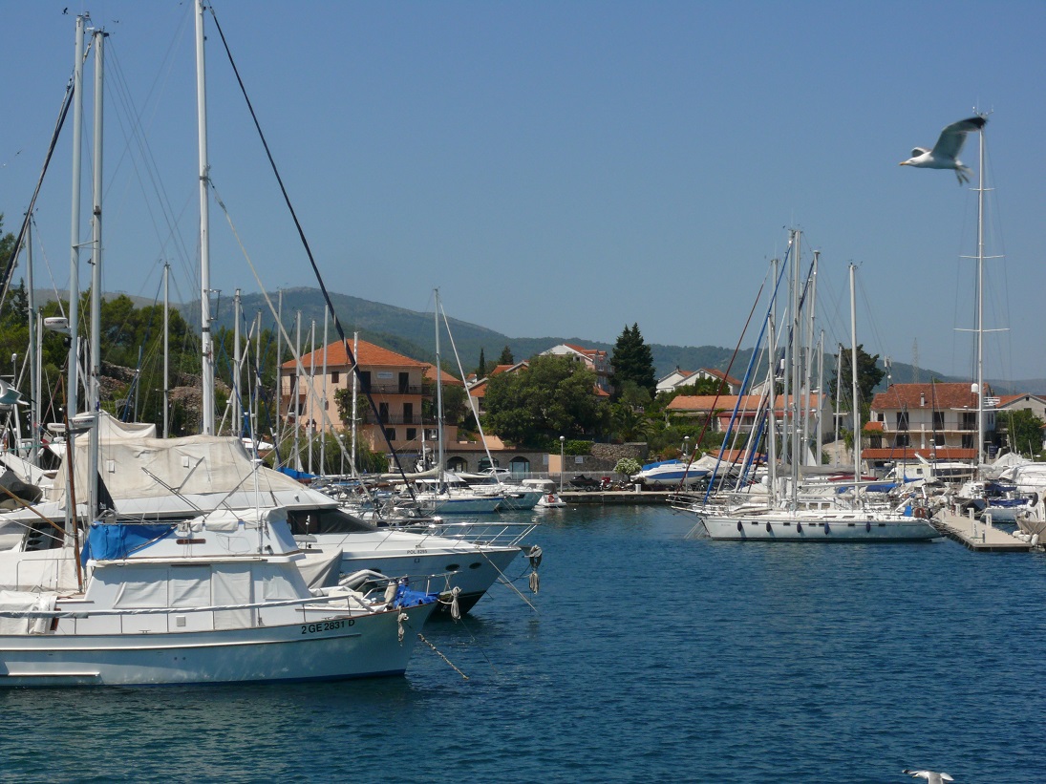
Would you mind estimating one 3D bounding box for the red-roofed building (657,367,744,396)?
[{"bbox_3d":[27.444,-0.148,365.000,11.500,7.500,9.800,0,-1,22],"label":"red-roofed building"}]

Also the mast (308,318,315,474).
[{"bbox_3d":[-15.748,1.034,176.000,0.180,13.200,0.160,2,-1,-22],"label":"mast"}]

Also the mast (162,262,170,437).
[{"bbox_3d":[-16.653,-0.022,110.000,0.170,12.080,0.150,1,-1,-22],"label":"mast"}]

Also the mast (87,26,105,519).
[{"bbox_3d":[-12.022,-2.722,66.500,0.230,15.000,0.200,0,-1,6],"label":"mast"}]

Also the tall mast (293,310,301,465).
[{"bbox_3d":[-14.617,0.682,153.000,0.200,11.700,0.180,0,-1,0],"label":"tall mast"}]

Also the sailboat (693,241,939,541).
[{"bbox_3d":[17.919,-0.292,144.000,15.100,18.600,4.500,0,-1,12],"label":"sailboat"}]

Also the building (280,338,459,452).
[{"bbox_3d":[-15.300,0.300,234.500,13.200,11.100,11.800,1,-1,-39],"label":"building"}]

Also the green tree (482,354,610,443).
[{"bbox_3d":[2.135,0.789,229.000,12.200,9.000,11.500,0,-1,0],"label":"green tree"}]

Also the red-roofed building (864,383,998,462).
[{"bbox_3d":[50.944,4.409,294.000,14.000,10.700,10.300,0,-1,24],"label":"red-roofed building"}]

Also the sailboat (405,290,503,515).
[{"bbox_3d":[-7.205,0.749,176.000,11.600,16.800,3.700,1,-1,-13],"label":"sailboat"}]

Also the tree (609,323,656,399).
[{"bbox_3d":[15.149,-3.820,325.000,6.300,11.300,6.100,0,-1,0],"label":"tree"}]

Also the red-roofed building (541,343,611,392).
[{"bbox_3d":[8.739,-2.809,385.000,9.600,9.800,11.500,-1,-1,21],"label":"red-roofed building"}]

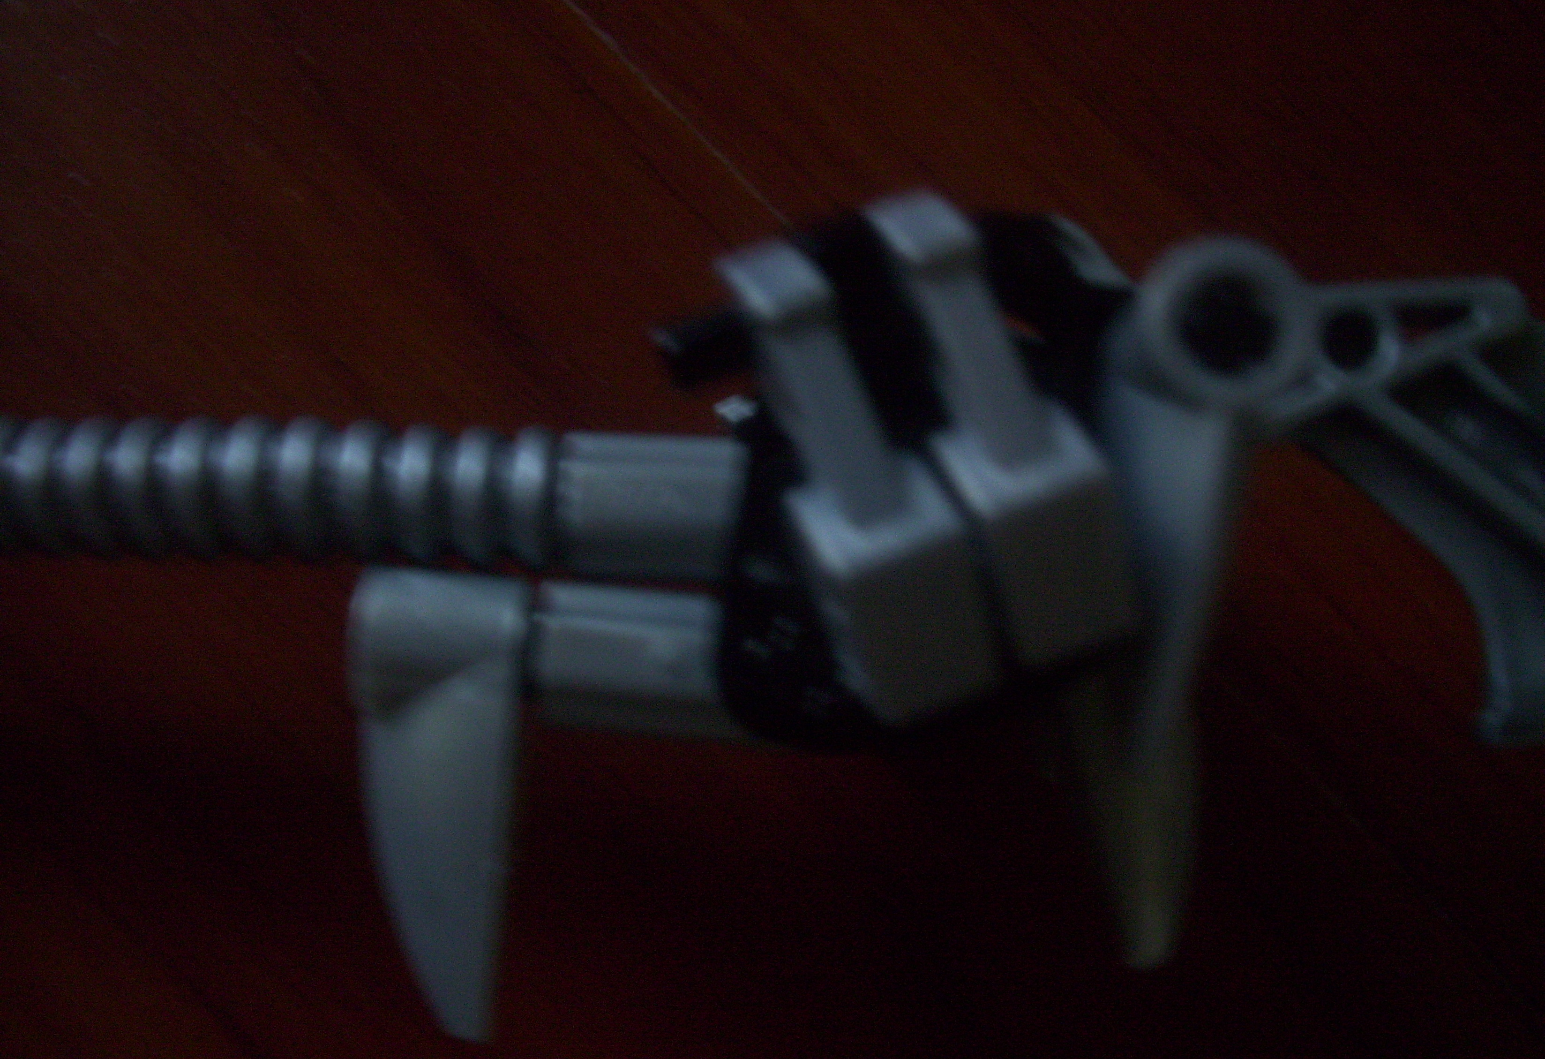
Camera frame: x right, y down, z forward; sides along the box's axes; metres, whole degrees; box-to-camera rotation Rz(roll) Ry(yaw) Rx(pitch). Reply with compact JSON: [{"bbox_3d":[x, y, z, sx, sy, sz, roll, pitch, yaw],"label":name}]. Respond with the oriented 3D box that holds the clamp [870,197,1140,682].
[{"bbox_3d":[0.012,-0.005,0.076,0.006,0.022,0.009,-22,34,-5],"label":"clamp"}]

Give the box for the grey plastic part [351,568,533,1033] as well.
[{"bbox_3d":[-0.016,0.013,0.074,0.008,0.007,0.022,-2,83,0],"label":"grey plastic part"}]

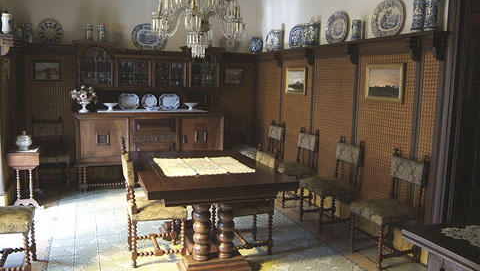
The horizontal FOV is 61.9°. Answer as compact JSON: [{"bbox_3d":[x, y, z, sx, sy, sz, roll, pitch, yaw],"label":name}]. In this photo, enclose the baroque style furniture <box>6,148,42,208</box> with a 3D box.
[{"bbox_3d":[-2.546,0.506,4.804,0.350,0.680,0.450,-1,9,-21],"label":"baroque style furniture"}]

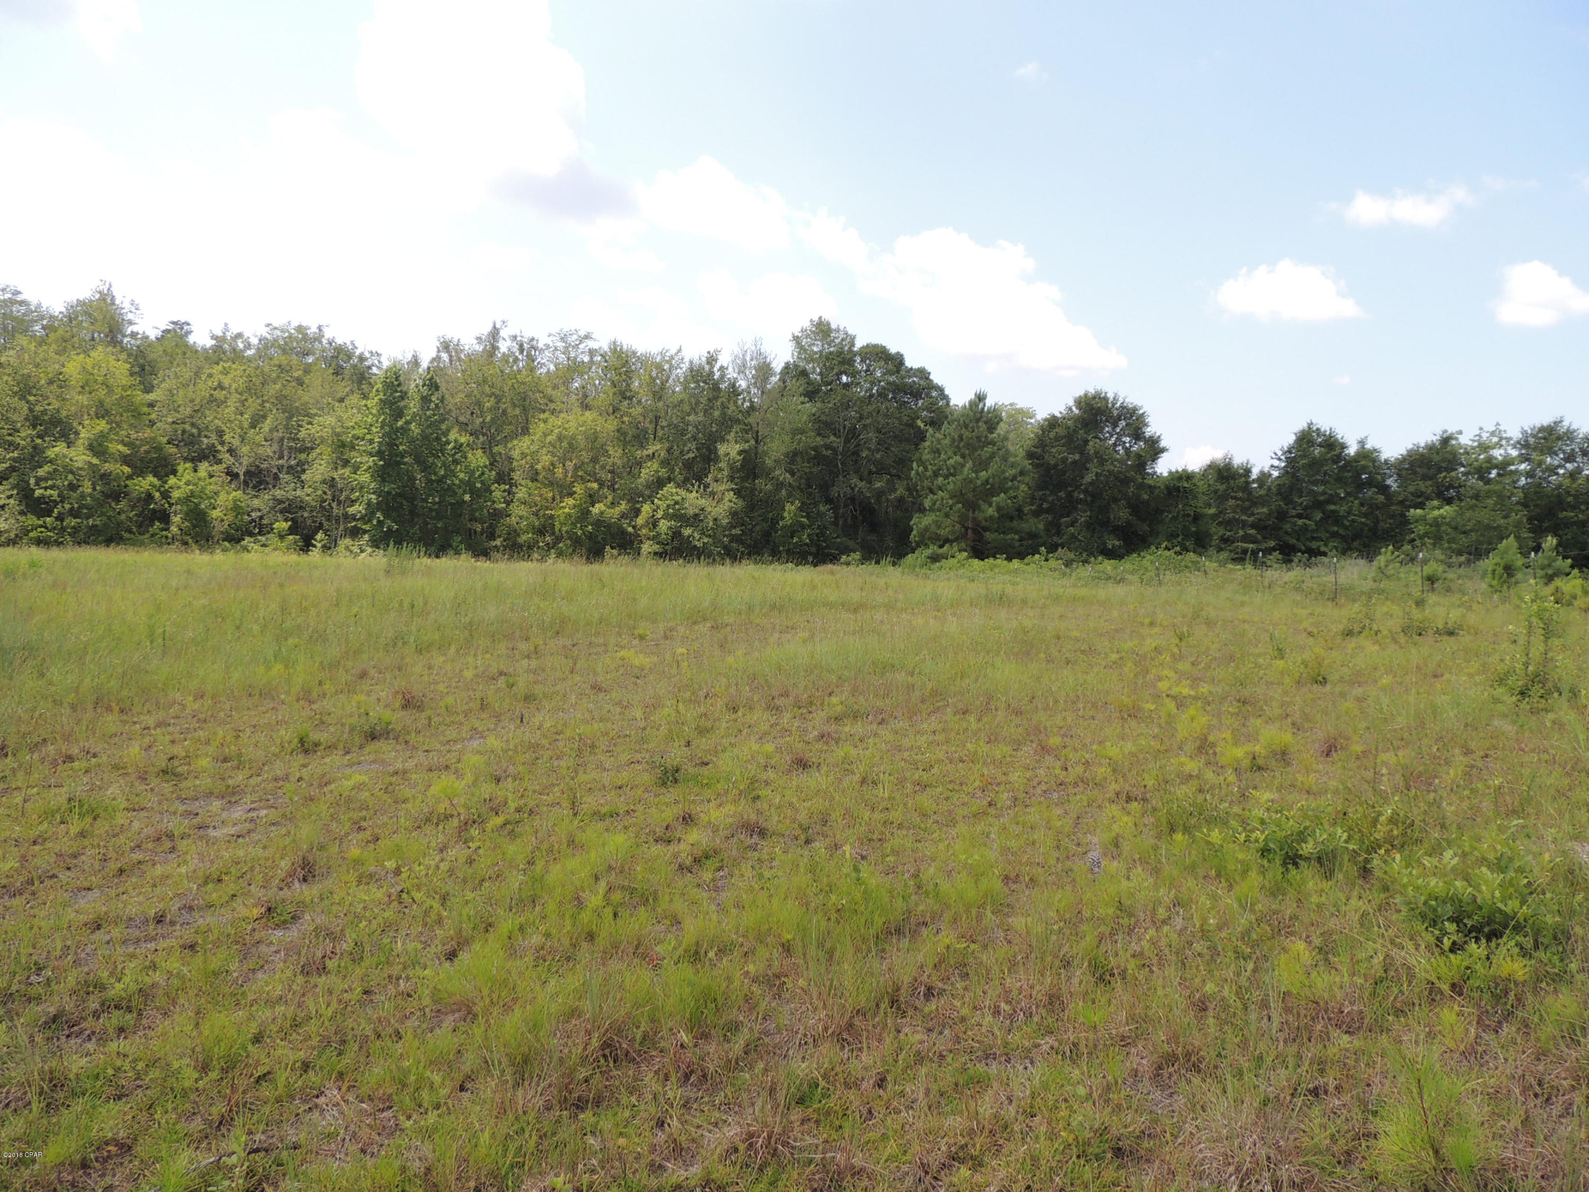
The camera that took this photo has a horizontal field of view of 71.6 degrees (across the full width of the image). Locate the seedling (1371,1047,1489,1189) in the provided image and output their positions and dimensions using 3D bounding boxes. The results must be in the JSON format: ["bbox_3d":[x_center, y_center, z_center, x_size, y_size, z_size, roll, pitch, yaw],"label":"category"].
[{"bbox_3d":[1.624,1.309,2.820,0.252,0.310,0.239,2,3,31],"label":"seedling"}]

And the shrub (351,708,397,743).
[{"bbox_3d":[-3.437,1.063,9.000,0.344,0.237,0.310,-1,3,-21],"label":"shrub"}]

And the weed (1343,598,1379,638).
[{"bbox_3d":[10.028,0.370,19.500,0.569,0.697,0.540,1,3,27],"label":"weed"}]

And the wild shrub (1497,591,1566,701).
[{"bbox_3d":[7.691,0.514,11.500,0.559,1.099,0.531,2,3,34],"label":"wild shrub"}]

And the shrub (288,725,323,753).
[{"bbox_3d":[-3.768,1.100,8.500,0.240,0.190,0.228,-1,3,-24],"label":"shrub"}]

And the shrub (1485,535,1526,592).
[{"bbox_3d":[19.347,-0.834,30.000,0.863,1.669,0.863,2,3,33],"label":"shrub"}]

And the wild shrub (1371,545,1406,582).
[{"bbox_3d":[18.866,-0.933,35.000,0.938,1.325,0.938,1,3,28],"label":"wild shrub"}]

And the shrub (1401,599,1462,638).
[{"bbox_3d":[11.149,0.385,19.300,0.939,0.672,0.704,2,3,30],"label":"shrub"}]

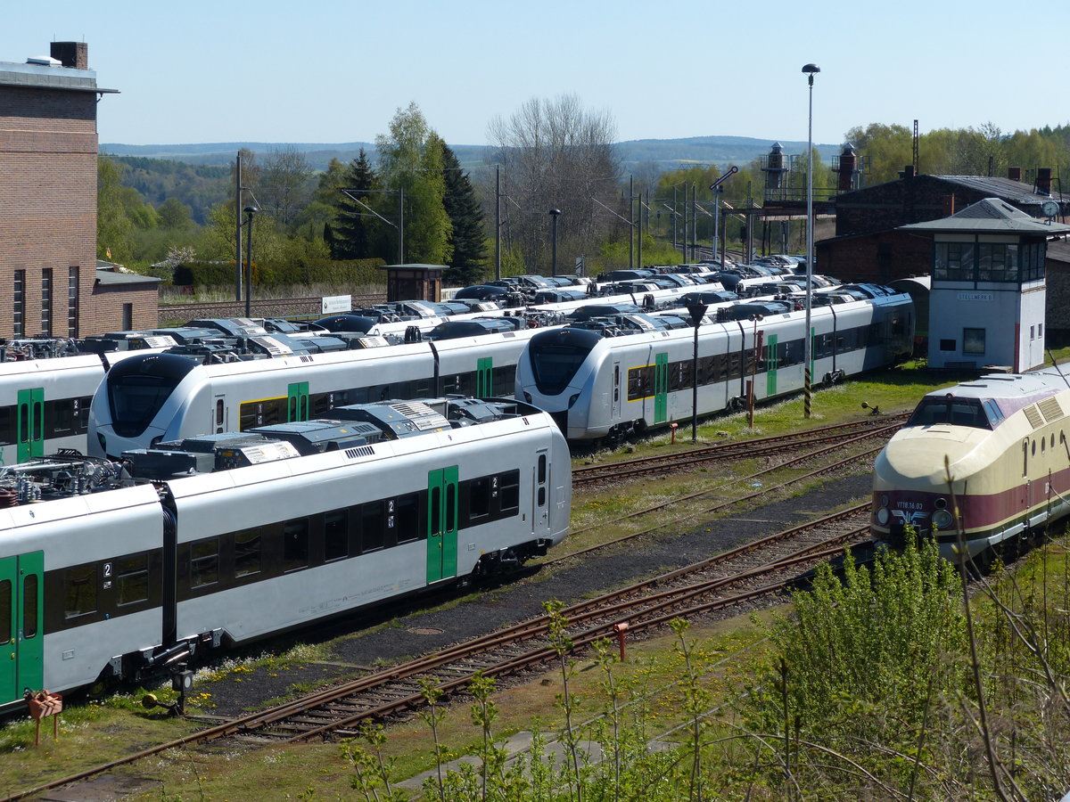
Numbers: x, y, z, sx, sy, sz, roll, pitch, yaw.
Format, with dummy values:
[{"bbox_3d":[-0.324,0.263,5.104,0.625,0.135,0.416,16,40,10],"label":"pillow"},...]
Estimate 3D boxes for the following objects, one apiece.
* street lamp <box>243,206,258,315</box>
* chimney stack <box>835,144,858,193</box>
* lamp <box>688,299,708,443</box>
[{"bbox_3d":[-13.937,-5.902,145.992,0.670,7.200,0.670,1,4,0],"label":"street lamp"},{"bbox_3d":[22.880,-17.216,220.126,1.200,3.524,1.200,1,4,0],"label":"chimney stack"},{"bbox_3d":[5.640,-0.985,104.852,0.750,4.798,0.750,1,4,0],"label":"lamp"}]

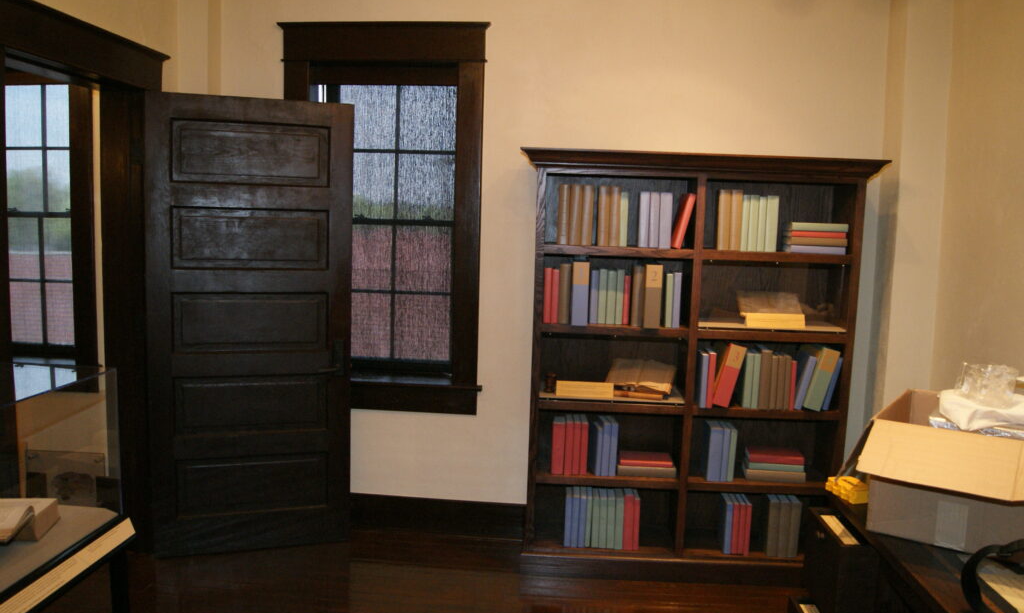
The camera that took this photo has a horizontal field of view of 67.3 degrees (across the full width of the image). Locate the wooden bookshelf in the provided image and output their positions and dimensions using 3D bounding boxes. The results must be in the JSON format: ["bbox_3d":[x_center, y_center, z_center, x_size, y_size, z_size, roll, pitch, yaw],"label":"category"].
[{"bbox_3d":[0.780,0.289,3.486,1.521,1.889,0.394,2,6,3],"label":"wooden bookshelf"}]

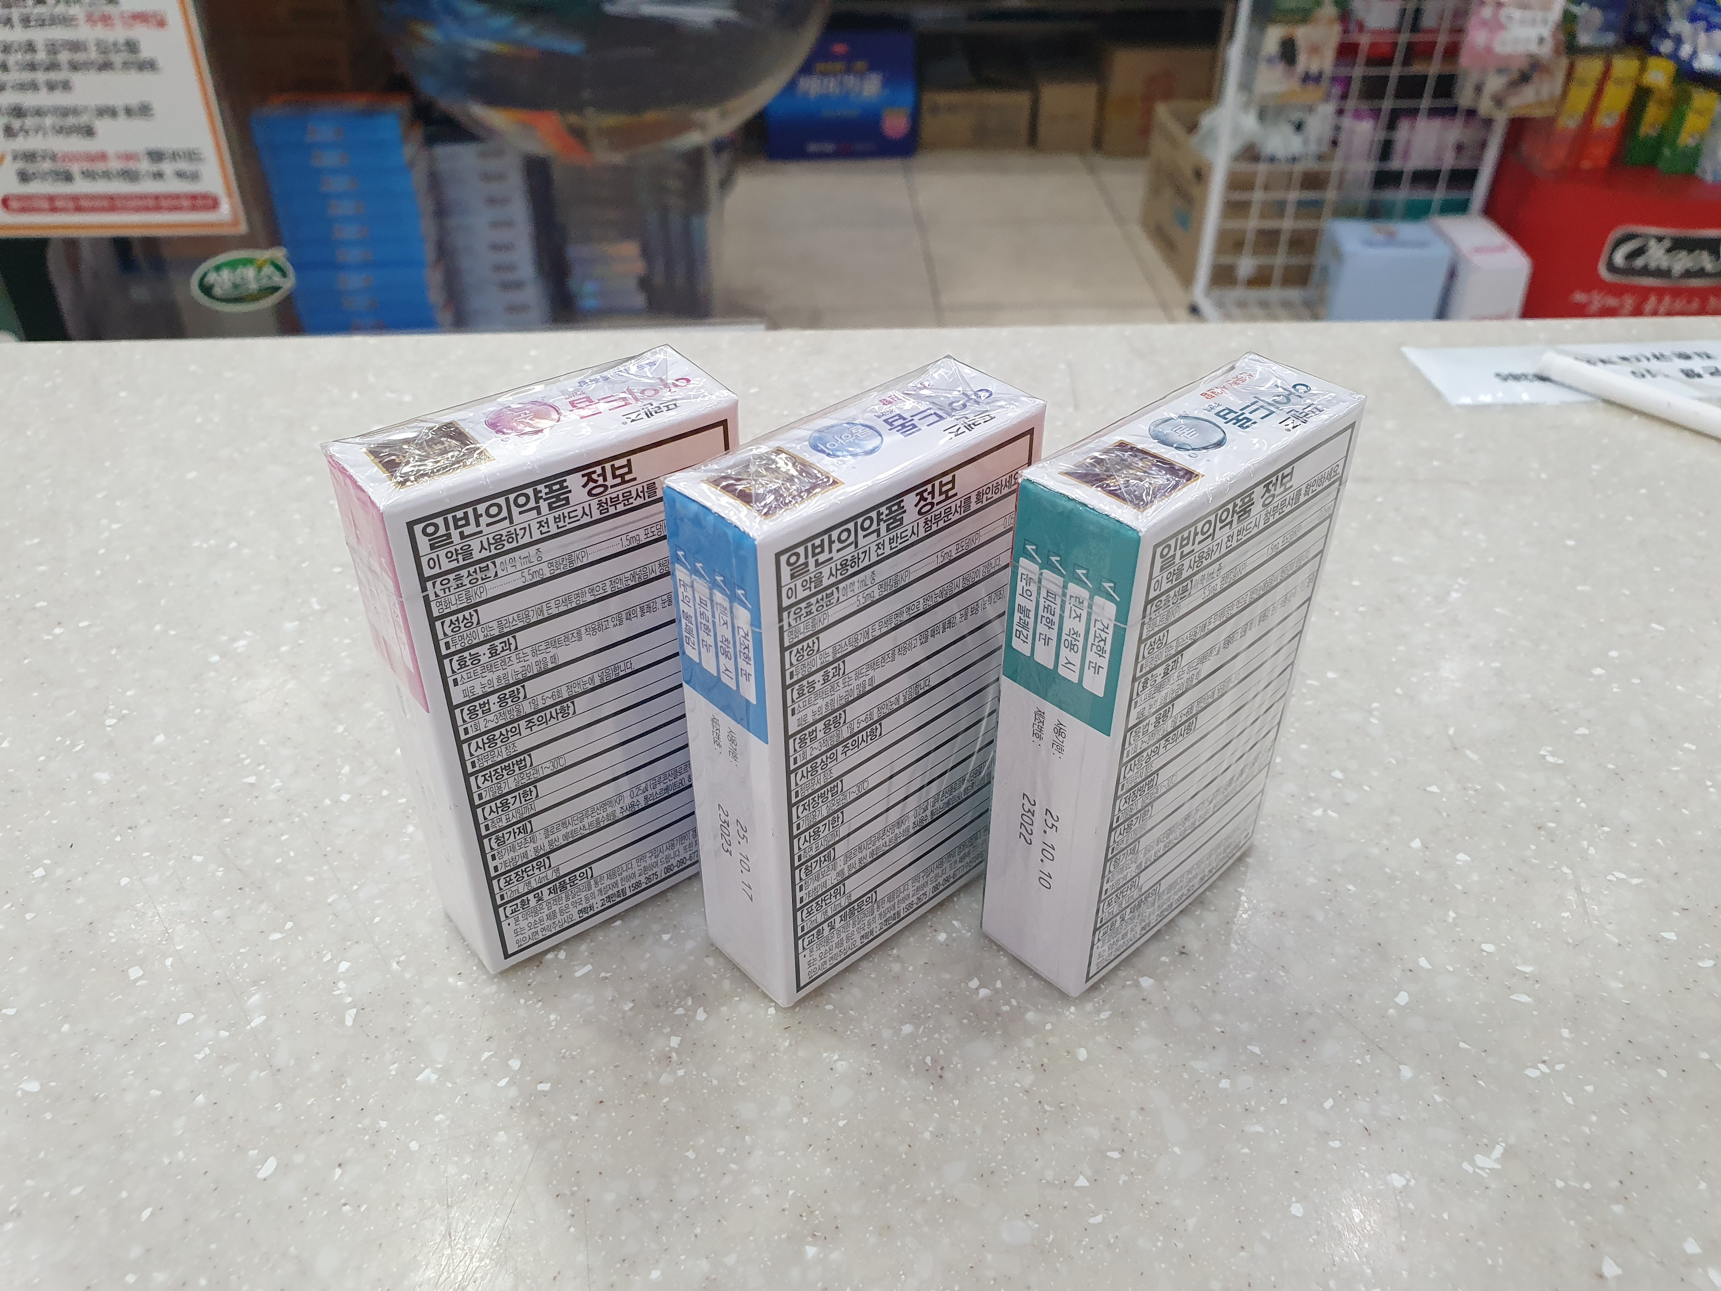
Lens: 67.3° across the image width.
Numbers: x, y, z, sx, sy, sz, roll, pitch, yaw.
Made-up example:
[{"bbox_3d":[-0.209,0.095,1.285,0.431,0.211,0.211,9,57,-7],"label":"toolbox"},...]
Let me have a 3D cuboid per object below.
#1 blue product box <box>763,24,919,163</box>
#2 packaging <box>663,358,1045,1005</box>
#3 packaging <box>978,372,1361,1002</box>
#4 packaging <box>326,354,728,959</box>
[{"bbox_3d":[-0.049,-1.314,3.040,0.355,0.284,0.160,-2,37,-3],"label":"blue product box"},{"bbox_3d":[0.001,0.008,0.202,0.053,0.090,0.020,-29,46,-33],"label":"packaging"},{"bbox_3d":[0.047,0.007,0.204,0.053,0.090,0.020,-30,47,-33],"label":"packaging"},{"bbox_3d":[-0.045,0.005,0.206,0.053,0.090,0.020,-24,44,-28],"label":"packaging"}]

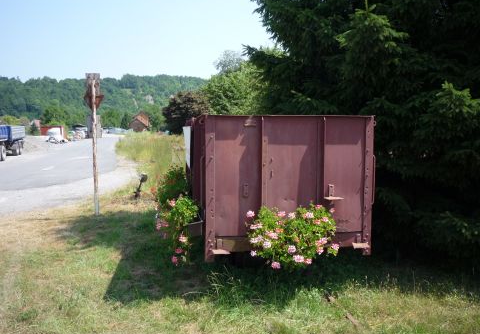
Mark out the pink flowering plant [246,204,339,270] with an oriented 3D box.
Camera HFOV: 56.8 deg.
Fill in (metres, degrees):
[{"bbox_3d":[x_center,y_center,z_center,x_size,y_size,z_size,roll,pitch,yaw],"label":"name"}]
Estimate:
[{"bbox_3d":[0.509,0.669,4.300,0.840,0.600,0.450,-1,5,-9],"label":"pink flowering plant"}]

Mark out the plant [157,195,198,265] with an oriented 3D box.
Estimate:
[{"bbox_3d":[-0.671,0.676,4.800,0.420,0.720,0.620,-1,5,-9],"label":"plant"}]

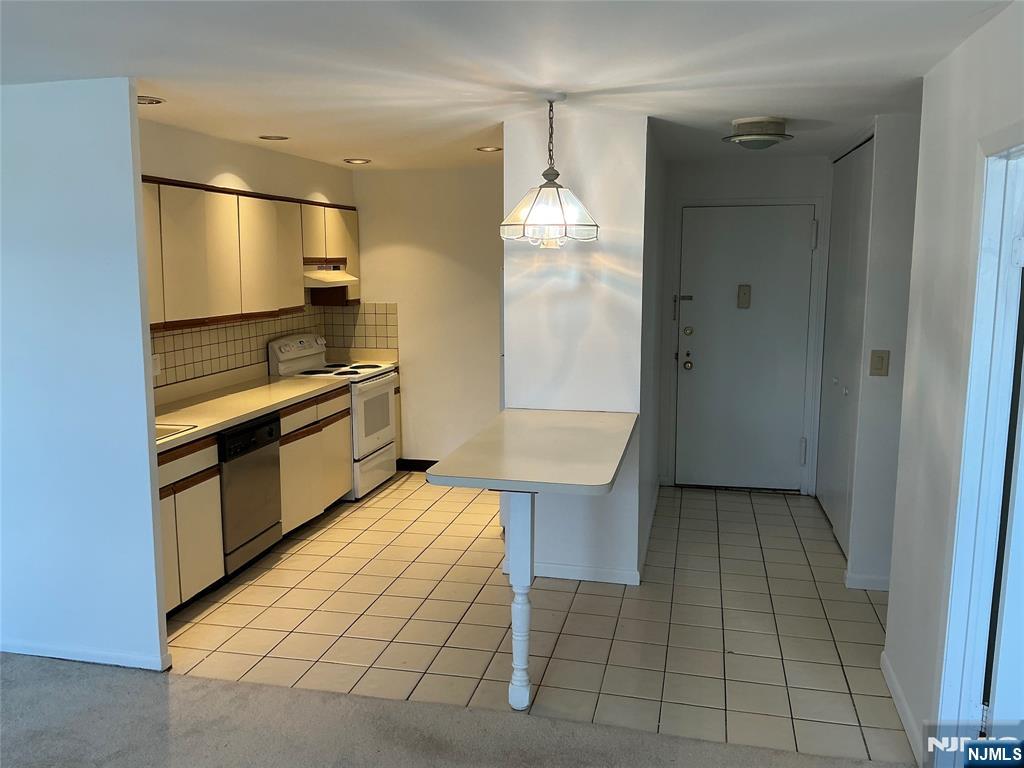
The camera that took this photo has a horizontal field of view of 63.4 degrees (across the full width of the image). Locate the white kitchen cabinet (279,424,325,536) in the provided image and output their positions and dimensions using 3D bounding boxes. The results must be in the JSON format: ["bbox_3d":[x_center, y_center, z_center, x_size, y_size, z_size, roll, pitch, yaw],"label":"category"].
[{"bbox_3d":[-1.588,0.565,5.229,0.580,0.606,0.532,2,9,13],"label":"white kitchen cabinet"}]

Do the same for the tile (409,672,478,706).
[{"bbox_3d":[-0.269,1.248,3.367,0.243,0.012,0.235,2,8,13],"label":"tile"}]

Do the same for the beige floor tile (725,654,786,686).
[{"bbox_3d":[1.020,1.201,3.477,0.236,0.015,0.236,2,8,13],"label":"beige floor tile"}]

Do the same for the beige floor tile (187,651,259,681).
[{"bbox_3d":[-1.239,1.228,3.593,0.239,0.012,0.221,2,9,13],"label":"beige floor tile"}]

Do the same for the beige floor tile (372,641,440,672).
[{"bbox_3d":[-0.456,1.208,3.649,0.243,0.012,0.243,2,8,13],"label":"beige floor tile"}]

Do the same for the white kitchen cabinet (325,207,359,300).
[{"bbox_3d":[-1.471,-1.014,6.530,0.320,0.727,0.583,2,8,13],"label":"white kitchen cabinet"}]

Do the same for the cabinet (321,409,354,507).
[{"bbox_3d":[-1.507,0.511,5.868,0.590,0.608,0.459,2,8,13],"label":"cabinet"}]

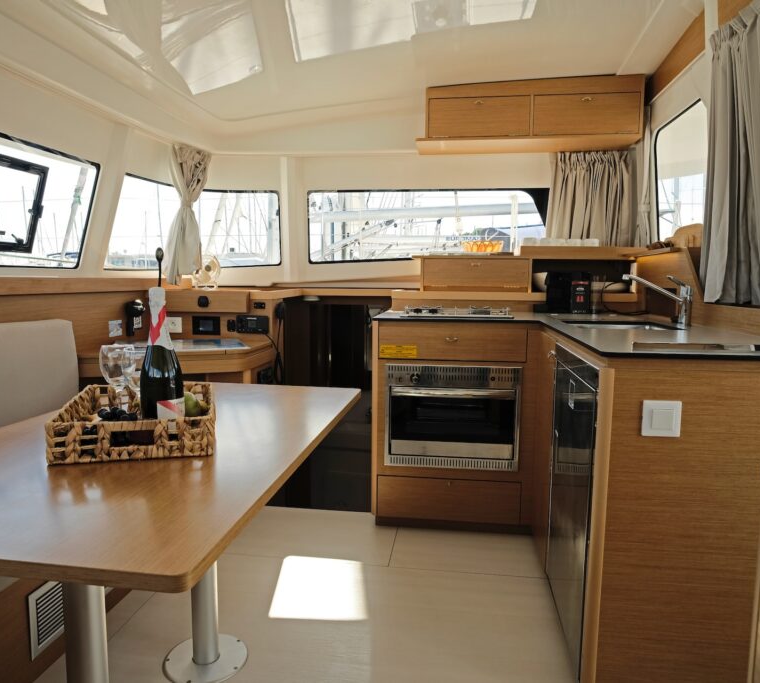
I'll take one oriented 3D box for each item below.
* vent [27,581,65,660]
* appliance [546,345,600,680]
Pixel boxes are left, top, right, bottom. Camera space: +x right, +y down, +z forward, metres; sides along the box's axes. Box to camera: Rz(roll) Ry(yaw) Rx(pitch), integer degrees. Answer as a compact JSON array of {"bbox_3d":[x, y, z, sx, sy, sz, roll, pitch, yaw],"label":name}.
[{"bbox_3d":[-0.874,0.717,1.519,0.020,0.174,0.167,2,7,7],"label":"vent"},{"bbox_3d":[0.840,0.453,1.698,0.550,0.820,0.556,2,7,7],"label":"appliance"}]

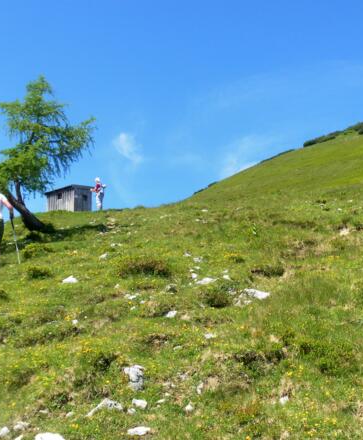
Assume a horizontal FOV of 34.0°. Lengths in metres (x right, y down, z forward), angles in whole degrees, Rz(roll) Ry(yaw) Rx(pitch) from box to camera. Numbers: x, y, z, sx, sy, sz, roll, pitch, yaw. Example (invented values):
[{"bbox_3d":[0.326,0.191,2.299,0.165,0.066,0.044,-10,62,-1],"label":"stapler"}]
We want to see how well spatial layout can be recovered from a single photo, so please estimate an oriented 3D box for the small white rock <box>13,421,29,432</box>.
[{"bbox_3d":[-0.977,1.253,3.600,0.100,0.070,0.085,0,-12,0],"label":"small white rock"}]

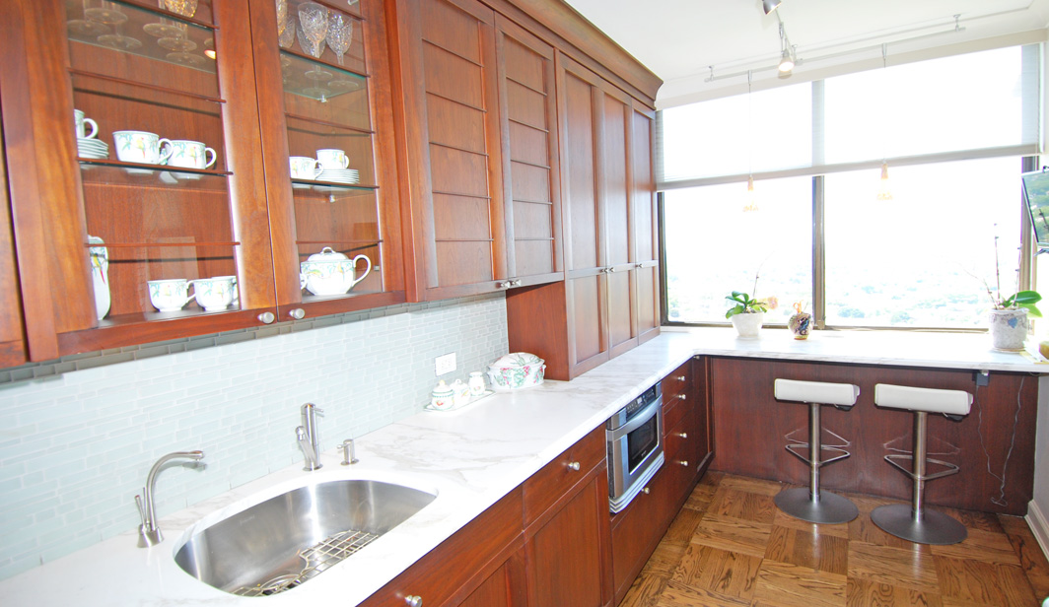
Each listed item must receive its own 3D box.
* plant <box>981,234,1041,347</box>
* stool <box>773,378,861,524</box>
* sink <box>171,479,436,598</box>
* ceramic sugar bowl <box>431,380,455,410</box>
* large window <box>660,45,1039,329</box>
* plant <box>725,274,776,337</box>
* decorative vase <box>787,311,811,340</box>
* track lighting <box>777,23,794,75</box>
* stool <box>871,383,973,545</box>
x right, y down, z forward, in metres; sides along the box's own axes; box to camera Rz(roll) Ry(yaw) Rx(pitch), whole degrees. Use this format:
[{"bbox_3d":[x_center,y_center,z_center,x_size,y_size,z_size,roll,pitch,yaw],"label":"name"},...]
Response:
[{"bbox_3d":[2.313,-0.062,2.494,0.230,0.560,0.190,1,6,32],"label":"plant"},{"bbox_3d":[1.625,0.760,2.930,0.410,0.765,0.410,1,6,32],"label":"stool"},{"bbox_3d":[-0.497,0.597,1.220,0.460,0.180,0.510,1,6,32],"label":"sink"},{"bbox_3d":[-0.313,0.343,1.987,0.084,0.100,0.084,-3,5,0],"label":"ceramic sugar bowl"},{"bbox_3d":[1.686,-0.549,3.017,1.840,1.400,0.100,0,6,30],"label":"large window"},{"bbox_3d":[1.369,0.026,3.170,0.280,0.360,0.220,1,6,32],"label":"plant"},{"bbox_3d":[1.605,0.128,3.052,0.133,0.152,0.133,1,6,32],"label":"decorative vase"},{"bbox_3d":[1.061,-1.047,2.140,0.070,0.205,0.080,1,6,32],"label":"track lighting"},{"bbox_3d":[2.016,0.764,2.685,0.410,0.765,0.410,1,6,32],"label":"stool"}]

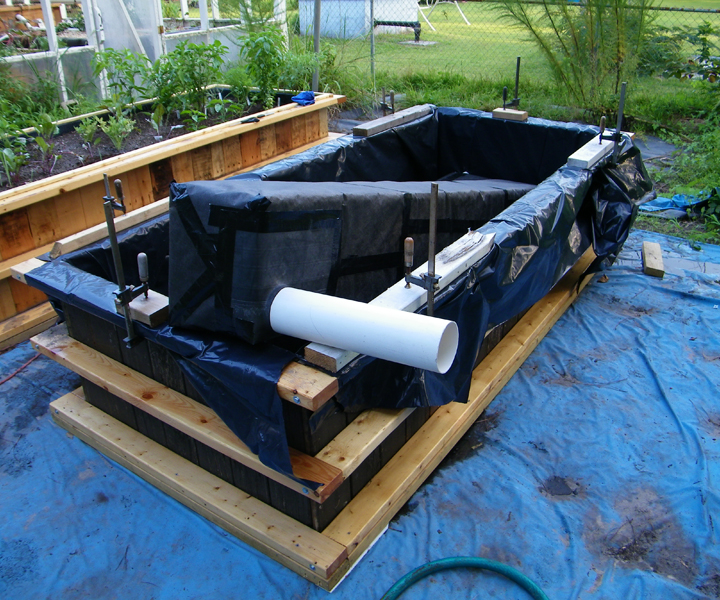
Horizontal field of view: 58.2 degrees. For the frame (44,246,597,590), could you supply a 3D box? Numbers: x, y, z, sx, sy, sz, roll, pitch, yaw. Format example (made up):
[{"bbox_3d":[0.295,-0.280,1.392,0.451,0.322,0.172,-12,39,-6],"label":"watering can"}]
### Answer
[{"bbox_3d":[0.127,0.050,2.850,1.240,0.084,2.460,18,35,31],"label":"frame"}]

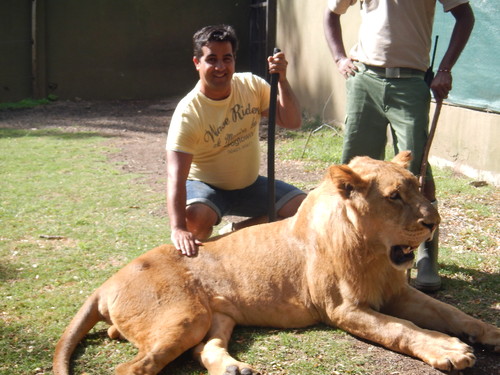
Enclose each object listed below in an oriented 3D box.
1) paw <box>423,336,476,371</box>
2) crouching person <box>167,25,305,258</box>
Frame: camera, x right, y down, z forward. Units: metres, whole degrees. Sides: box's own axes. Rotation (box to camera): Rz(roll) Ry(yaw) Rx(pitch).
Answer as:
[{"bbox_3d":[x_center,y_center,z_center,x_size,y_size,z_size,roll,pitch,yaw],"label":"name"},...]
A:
[{"bbox_3d":[0.700,0.578,3.057,0.160,0.080,0.130,8,13,41],"label":"paw"},{"bbox_3d":[-0.058,-0.088,3.737,0.600,1.170,0.760,-3,10,-18],"label":"crouching person"}]

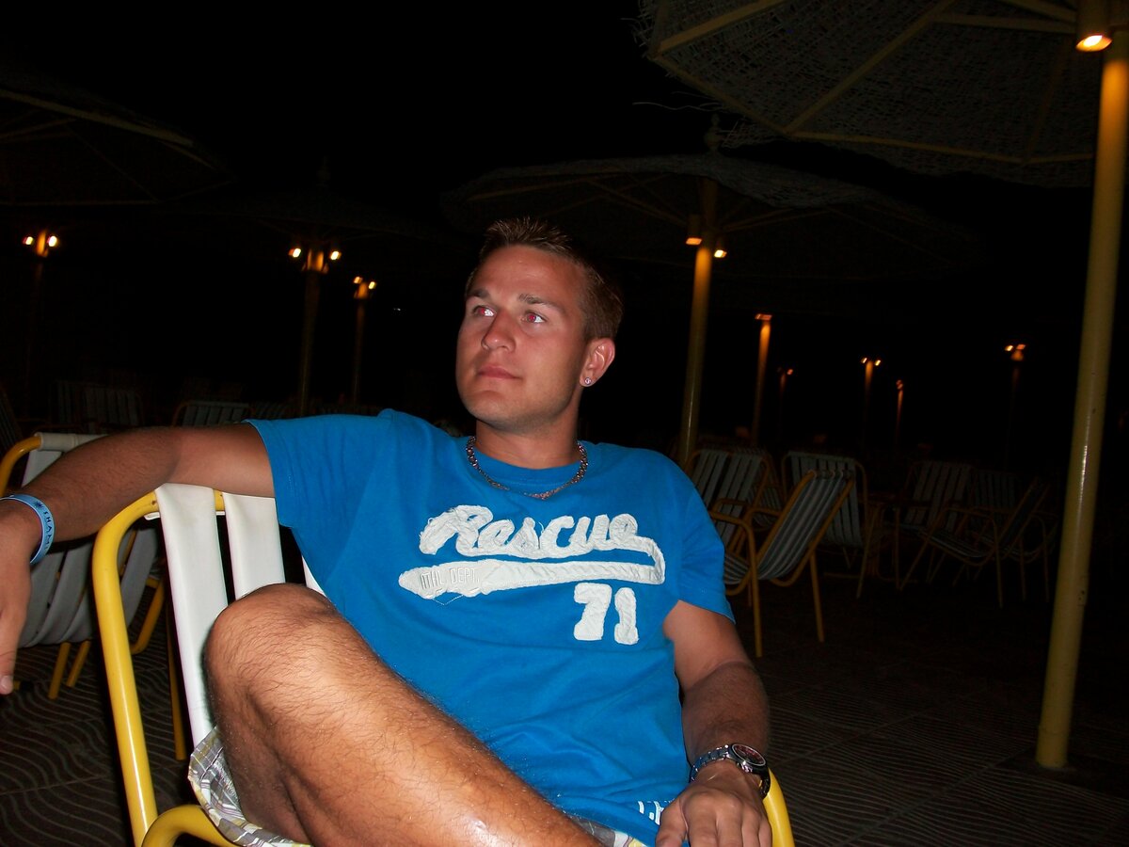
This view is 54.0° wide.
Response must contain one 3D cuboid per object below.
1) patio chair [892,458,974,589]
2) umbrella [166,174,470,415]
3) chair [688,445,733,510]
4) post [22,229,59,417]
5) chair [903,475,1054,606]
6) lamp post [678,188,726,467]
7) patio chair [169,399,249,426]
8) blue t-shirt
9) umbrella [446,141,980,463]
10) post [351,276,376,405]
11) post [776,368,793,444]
[{"bbox_3d":[2.492,0.674,7.541,0.580,0.820,0.750,6,2,30],"label":"patio chair"},{"bbox_3d":[-2.078,-0.709,8.893,2.915,2.650,2.915,5,2,0],"label":"umbrella"},{"bbox_3d":[0.694,0.549,6.005,0.580,0.820,0.750,7,2,37],"label":"chair"},{"bbox_3d":[-5.118,-0.794,10.595,0.280,2.162,0.280,5,2,0],"label":"post"},{"bbox_3d":[2.596,0.700,6.958,0.750,0.820,0.580,7,2,38],"label":"chair"},{"bbox_3d":[0.742,-0.217,6.408,0.260,2.332,0.260,5,2,0],"label":"lamp post"},{"bbox_3d":[-2.364,0.232,7.170,0.580,0.820,0.750,4,2,-30],"label":"patio chair"},{"bbox_3d":[-0.082,0.239,1.290,0.510,0.540,0.290,-2,-18,-6],"label":"blue t-shirt"},{"bbox_3d":[0.756,-0.365,6.403,3.074,2.629,3.074,5,2,0],"label":"umbrella"},{"bbox_3d":[-2.195,-0.520,11.656,0.260,2.099,0.260,5,2,0],"label":"post"},{"bbox_3d":[4.321,-0.195,22.252,0.280,2.067,0.280,5,2,0],"label":"post"}]

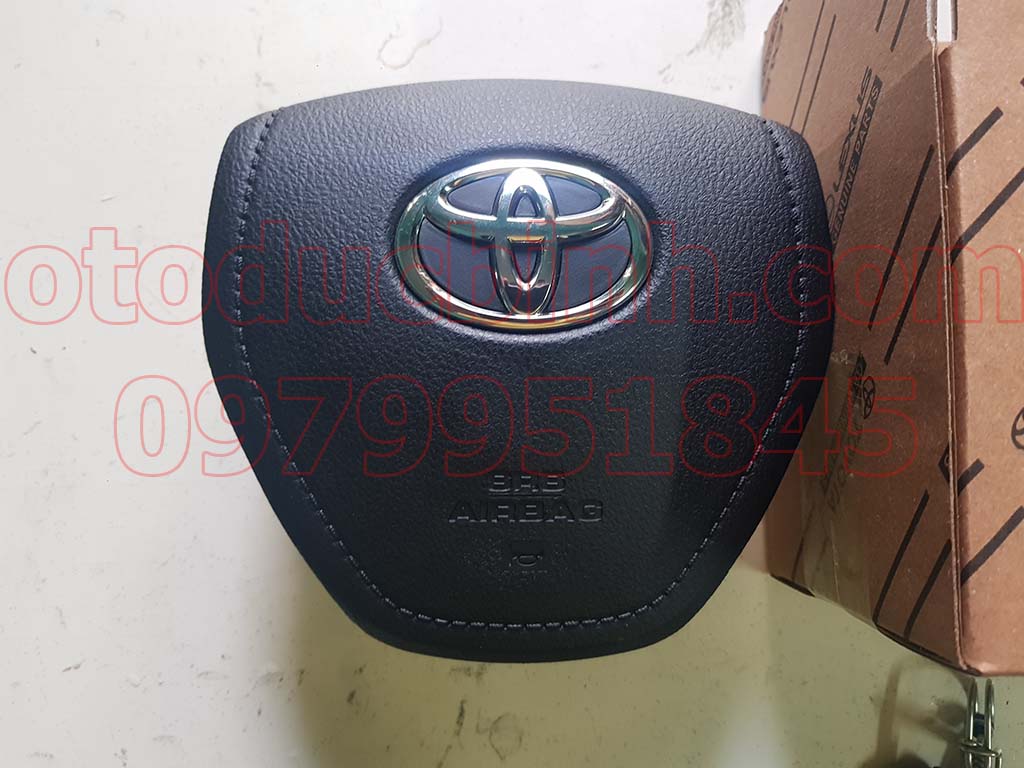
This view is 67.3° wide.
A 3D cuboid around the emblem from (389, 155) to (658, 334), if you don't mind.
[{"bbox_3d":[0.003,-0.037,0.202,0.066,0.008,0.044,-1,87,0],"label":"emblem"}]

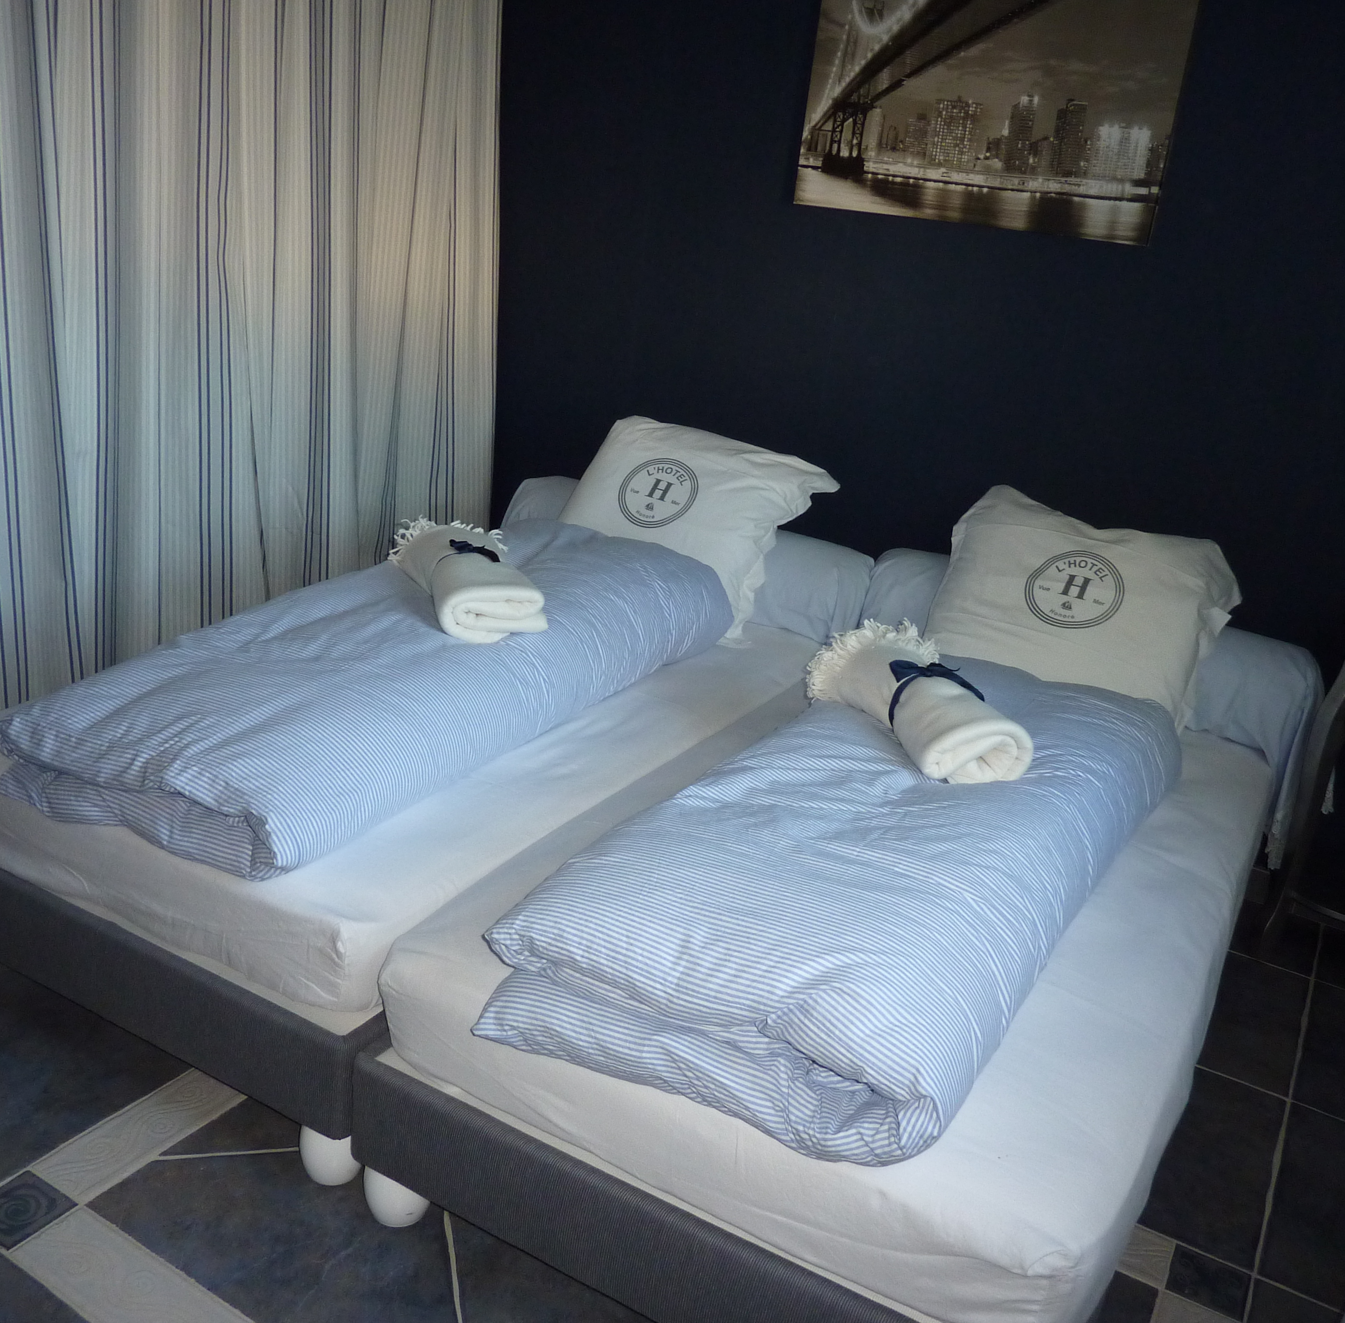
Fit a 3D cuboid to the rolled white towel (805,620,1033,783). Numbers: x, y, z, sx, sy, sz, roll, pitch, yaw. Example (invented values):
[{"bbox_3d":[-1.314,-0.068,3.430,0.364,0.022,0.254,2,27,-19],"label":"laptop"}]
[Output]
[{"bbox_3d":[0.421,0.068,2.141,0.190,0.130,0.410,1,20,-16],"label":"rolled white towel"}]

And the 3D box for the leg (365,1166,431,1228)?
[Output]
[{"bbox_3d":[-0.374,0.724,1.740,0.092,0.090,0.092,6,19,-2],"label":"leg"}]

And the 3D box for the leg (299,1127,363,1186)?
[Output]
[{"bbox_3d":[-0.479,0.691,1.796,0.092,0.090,0.092,16,21,25],"label":"leg"}]

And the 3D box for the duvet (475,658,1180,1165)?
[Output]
[{"bbox_3d":[0.377,0.217,2.076,0.640,0.190,1.580,16,21,25],"label":"duvet"}]

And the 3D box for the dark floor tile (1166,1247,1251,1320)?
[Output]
[{"bbox_3d":[0.768,0.891,1.823,0.107,0.010,0.107,17,21,26],"label":"dark floor tile"}]

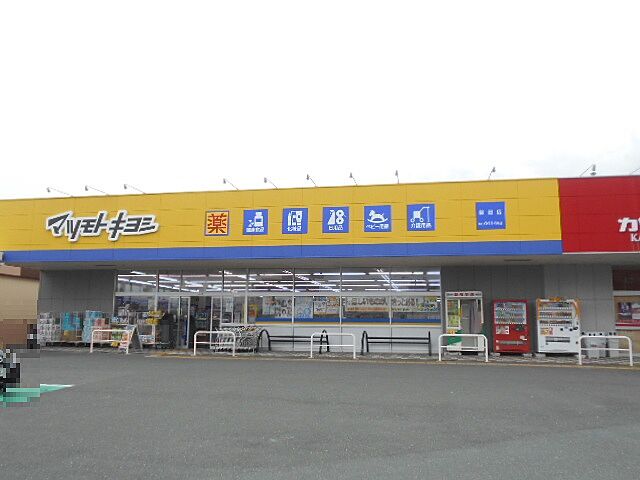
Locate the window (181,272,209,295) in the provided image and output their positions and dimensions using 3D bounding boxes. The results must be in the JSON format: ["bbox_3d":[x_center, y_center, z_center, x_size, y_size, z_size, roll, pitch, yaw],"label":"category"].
[{"bbox_3d":[-5.199,1.768,23.105,1.224,0.905,0.100,-1,-8,12],"label":"window"}]

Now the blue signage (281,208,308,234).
[{"bbox_3d":[-0.813,-0.623,18.521,0.868,0.868,0.100,-1,-7,11],"label":"blue signage"}]

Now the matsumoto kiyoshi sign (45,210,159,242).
[{"bbox_3d":[-7.897,-0.490,20.139,4.421,1.085,0.150,-1,-7,11],"label":"matsumoto kiyoshi sign"}]

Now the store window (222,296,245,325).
[{"bbox_3d":[-3.457,2.870,22.591,1.049,1.129,0.100,-1,-8,12],"label":"store window"}]

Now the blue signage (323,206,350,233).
[{"bbox_3d":[0.535,-0.647,18.260,0.884,0.856,0.100,-1,-7,11],"label":"blue signage"}]

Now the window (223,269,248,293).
[{"bbox_3d":[-3.397,1.633,22.232,1.031,0.980,0.100,-1,-7,11],"label":"window"}]

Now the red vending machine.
[{"bbox_3d":[6.775,3.073,19.704,1.180,1.830,0.740,-1,-8,12],"label":"red vending machine"}]

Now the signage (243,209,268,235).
[{"bbox_3d":[-2.162,-0.596,18.781,0.858,0.863,0.100,-1,-7,11],"label":"signage"}]

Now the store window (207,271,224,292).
[{"bbox_3d":[-4.290,1.727,22.922,0.722,0.927,0.100,-1,-8,12],"label":"store window"}]

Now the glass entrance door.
[{"bbox_3d":[-5.523,3.328,22.446,0.606,2.062,0.080,-1,-7,11],"label":"glass entrance door"}]

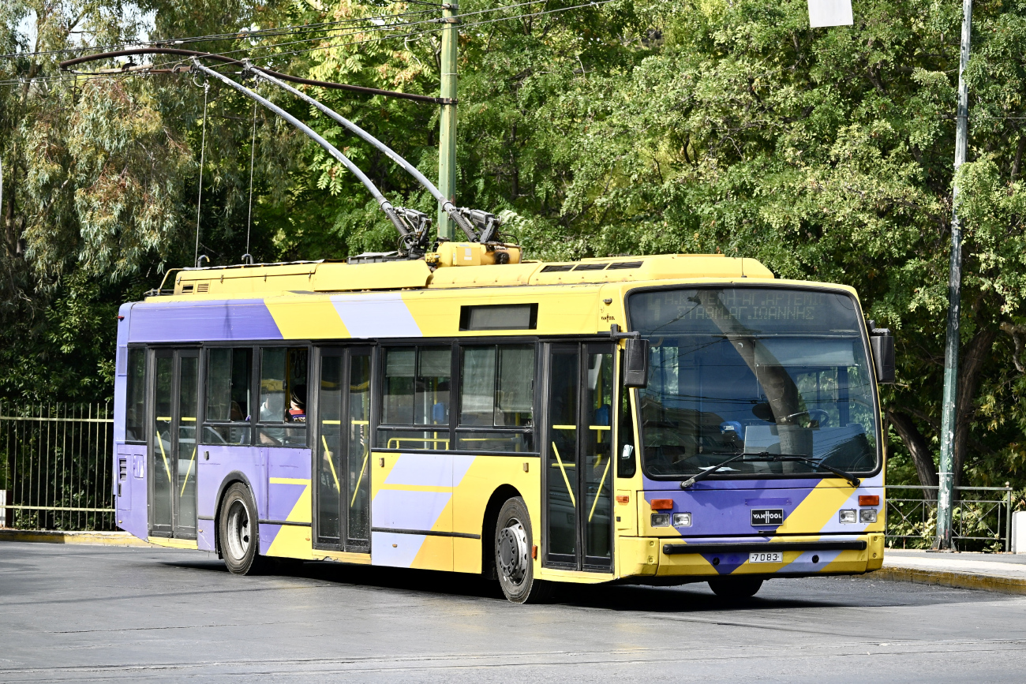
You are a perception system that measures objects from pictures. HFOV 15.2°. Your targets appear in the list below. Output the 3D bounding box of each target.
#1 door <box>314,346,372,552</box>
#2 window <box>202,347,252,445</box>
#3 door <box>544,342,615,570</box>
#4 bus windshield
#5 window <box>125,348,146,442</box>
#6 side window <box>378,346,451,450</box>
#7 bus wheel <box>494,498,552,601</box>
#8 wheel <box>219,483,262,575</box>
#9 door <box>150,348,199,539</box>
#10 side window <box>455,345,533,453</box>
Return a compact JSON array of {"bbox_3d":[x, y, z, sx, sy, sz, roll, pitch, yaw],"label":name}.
[{"bbox_3d":[-1.614,1.030,37.163,0.080,1.952,1.176,1,-1,-31],"label":"door"},{"bbox_3d":[-2.976,0.567,40.382,0.060,1.017,1.214,3,-2,-28],"label":"window"},{"bbox_3d":[0.607,0.990,33.434,0.080,1.951,1.176,1,-1,-31],"label":"door"},{"bbox_3d":[2.135,0.342,33.495,2.420,1.710,0.260,0,-11,-28],"label":"bus windshield"},{"bbox_3d":[-4.139,0.580,42.526,0.060,1.044,0.532,3,-2,-28],"label":"window"},{"bbox_3d":[-0.921,0.534,36.596,0.060,1.000,1.504,3,-2,-28],"label":"side window"},{"bbox_3d":[0.142,1.865,34.456,0.290,0.955,0.955,0,-1,-26],"label":"bus wheel"},{"bbox_3d":[-2.730,1.953,40.198,0.300,0.950,0.950,0,-1,-28],"label":"wheel"},{"bbox_3d":[-3.515,1.056,40.355,0.080,1.960,1.175,1,-1,-31],"label":"door"},{"bbox_3d":[-0.143,0.507,34.673,0.050,0.942,1.379,1,-1,-31],"label":"side window"}]

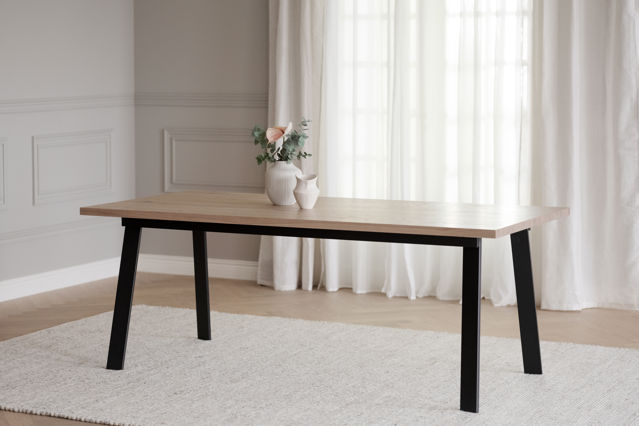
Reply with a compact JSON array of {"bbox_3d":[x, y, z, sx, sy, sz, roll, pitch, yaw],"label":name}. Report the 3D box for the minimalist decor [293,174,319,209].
[{"bbox_3d":[-0.056,-0.091,6.816,0.119,0.146,0.119,-1,7,0],"label":"minimalist decor"}]

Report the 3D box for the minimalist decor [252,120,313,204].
[{"bbox_3d":[-0.173,-0.239,6.995,0.270,0.400,0.240,-1,7,0],"label":"minimalist decor"}]

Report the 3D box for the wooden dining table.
[{"bbox_3d":[0.009,0.354,6.873,2.060,0.755,0.855,3,7,29],"label":"wooden dining table"}]

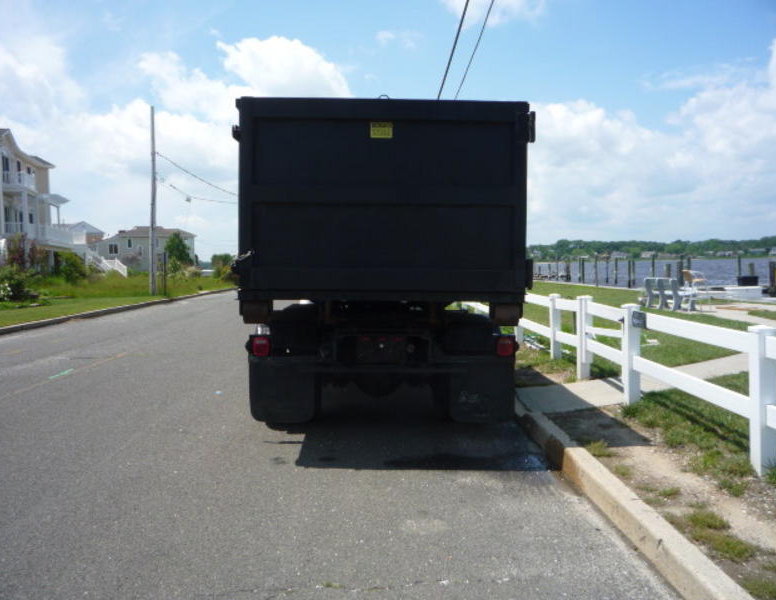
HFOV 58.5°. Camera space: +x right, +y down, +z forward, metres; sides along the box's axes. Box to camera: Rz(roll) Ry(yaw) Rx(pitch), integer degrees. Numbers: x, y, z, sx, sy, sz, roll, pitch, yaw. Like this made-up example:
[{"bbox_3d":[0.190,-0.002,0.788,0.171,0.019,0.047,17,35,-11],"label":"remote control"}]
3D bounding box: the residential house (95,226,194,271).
[{"bbox_3d":[-37.303,-7.540,108.018,12.800,7.600,9.600,-1,3,-2],"label":"residential house"}]

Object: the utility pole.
[{"bbox_3d":[-10.938,-4.615,32.257,0.260,8.790,0.260,1,3,0],"label":"utility pole"}]

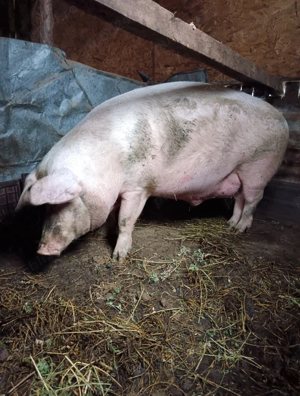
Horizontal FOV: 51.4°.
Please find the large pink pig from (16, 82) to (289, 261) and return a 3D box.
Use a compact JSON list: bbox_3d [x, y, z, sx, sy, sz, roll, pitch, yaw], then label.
[{"bbox_3d":[0.123,-0.165,1.810,1.560,0.900,0.520,-8,21,-23],"label":"large pink pig"}]

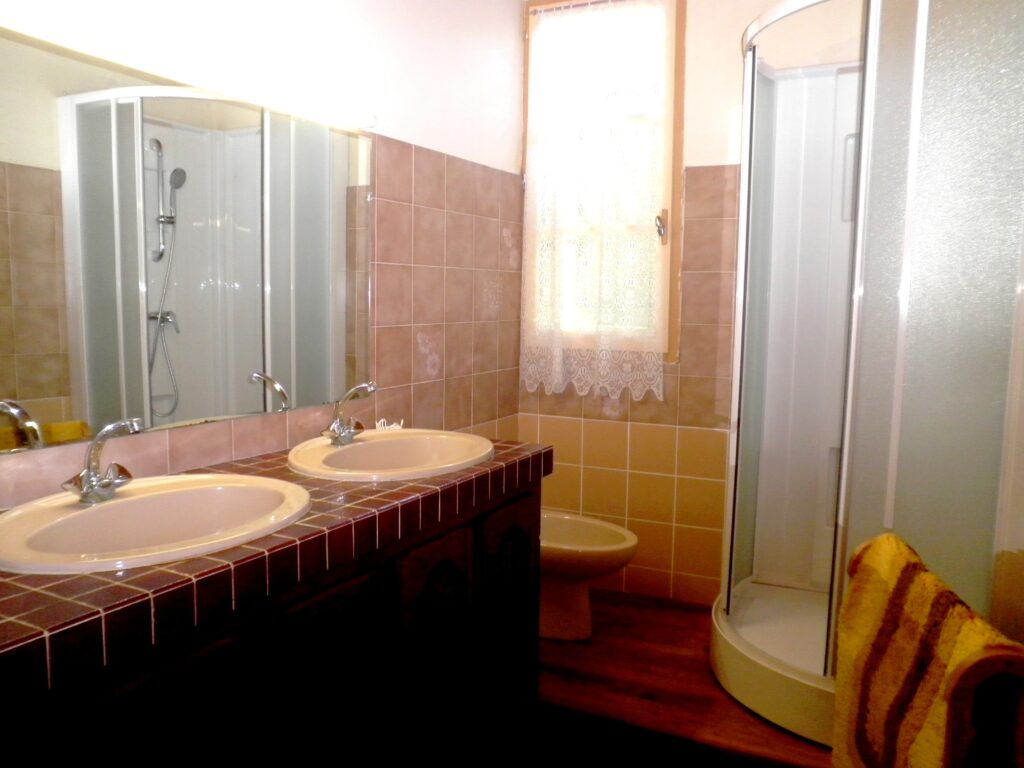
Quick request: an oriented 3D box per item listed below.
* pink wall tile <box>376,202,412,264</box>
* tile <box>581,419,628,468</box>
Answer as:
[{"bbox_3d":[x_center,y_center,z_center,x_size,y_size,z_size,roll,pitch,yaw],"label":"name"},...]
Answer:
[{"bbox_3d":[-0.380,-0.487,2.455,0.010,0.198,0.198,4,7,27],"label":"pink wall tile"},{"bbox_3d":[0.388,0.251,3.160,0.198,0.198,0.010,4,7,27],"label":"tile"}]

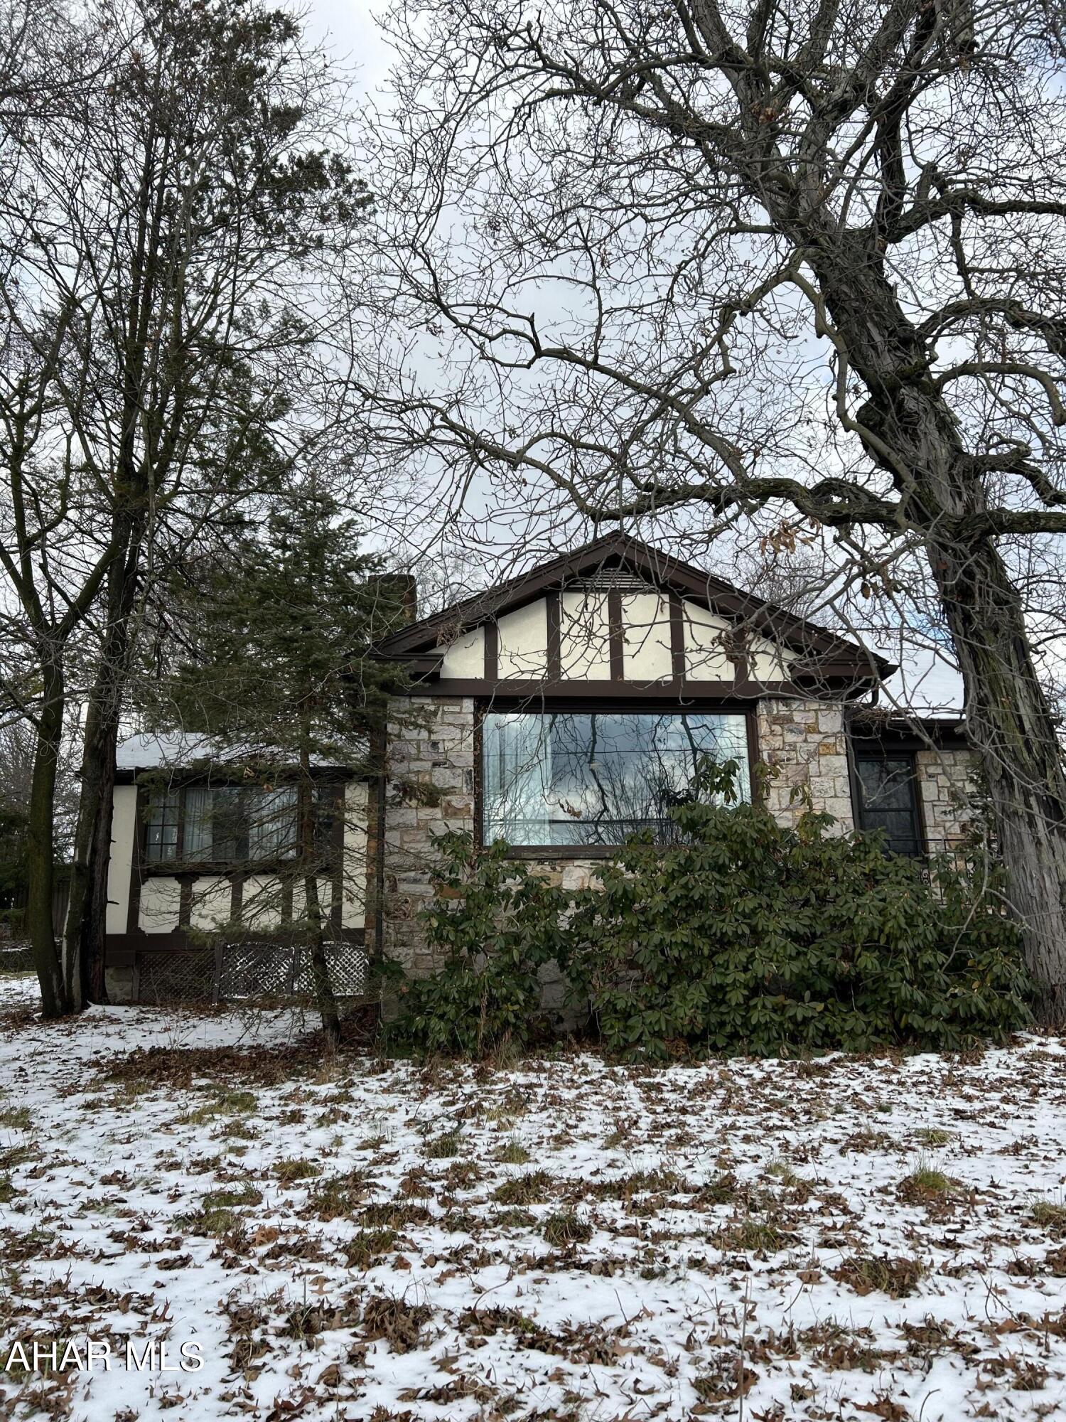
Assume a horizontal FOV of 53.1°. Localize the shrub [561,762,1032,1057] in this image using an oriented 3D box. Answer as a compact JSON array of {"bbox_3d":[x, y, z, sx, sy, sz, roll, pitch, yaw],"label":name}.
[{"bbox_3d":[2.601,1.988,10.912,4.679,2.906,2.069,0,-14,-6],"label":"shrub"}]

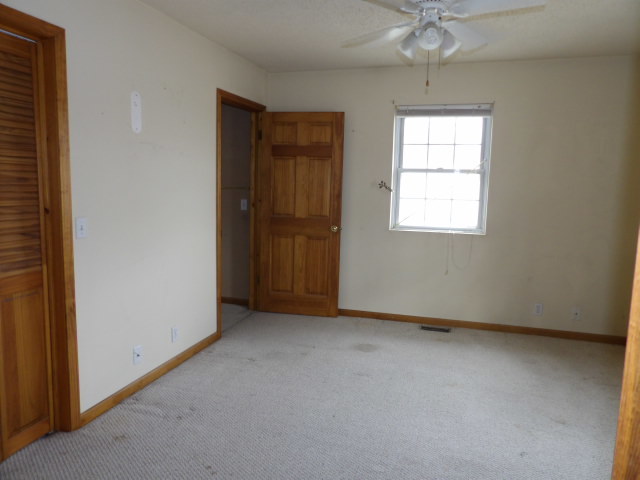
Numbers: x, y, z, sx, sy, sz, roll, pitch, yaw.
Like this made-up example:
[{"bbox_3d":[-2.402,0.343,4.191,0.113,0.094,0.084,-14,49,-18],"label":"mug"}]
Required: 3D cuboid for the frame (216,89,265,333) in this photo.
[{"bbox_3d":[-0.776,-0.248,4.206,0.135,2.099,0.950,3,8,17],"label":"frame"}]

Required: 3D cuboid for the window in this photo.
[{"bbox_3d":[1.124,-0.657,4.162,0.886,1.179,0.100,3,8,17],"label":"window"}]

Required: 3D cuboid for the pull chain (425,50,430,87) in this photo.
[{"bbox_3d":[0.550,-0.877,2.270,0.018,0.200,0.018,3,8,17],"label":"pull chain"}]

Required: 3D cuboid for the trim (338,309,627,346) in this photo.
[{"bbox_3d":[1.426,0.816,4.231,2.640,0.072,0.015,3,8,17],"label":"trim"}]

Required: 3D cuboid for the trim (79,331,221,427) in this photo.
[{"bbox_3d":[-1.107,0.909,3.148,0.015,0.073,1.470,3,8,17],"label":"trim"}]

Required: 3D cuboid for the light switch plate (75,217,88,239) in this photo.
[{"bbox_3d":[-1.275,-0.063,2.386,0.008,0.116,0.072,3,8,17],"label":"light switch plate"}]

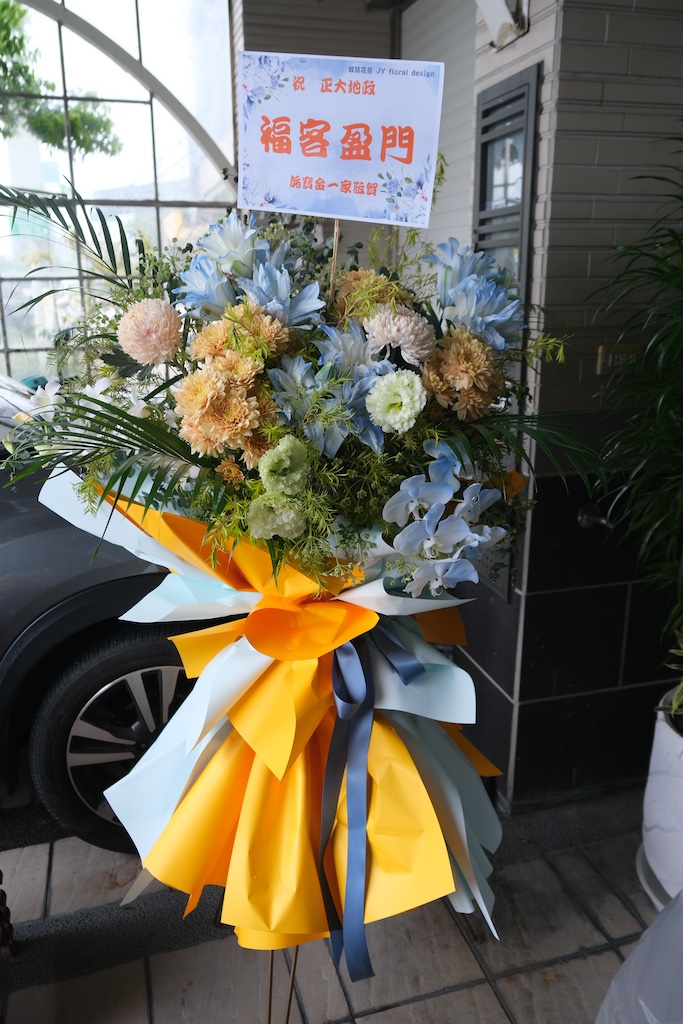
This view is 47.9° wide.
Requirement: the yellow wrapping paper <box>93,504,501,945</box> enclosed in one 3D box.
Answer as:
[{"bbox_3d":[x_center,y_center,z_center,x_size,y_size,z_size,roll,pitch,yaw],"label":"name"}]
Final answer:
[{"bbox_3d":[-0.054,0.310,1.269,0.600,0.700,0.420,3,17,11],"label":"yellow wrapping paper"}]

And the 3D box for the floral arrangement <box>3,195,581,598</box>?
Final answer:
[{"bbox_3d":[-0.070,-0.186,1.128,0.820,0.550,0.480,3,17,11],"label":"floral arrangement"}]

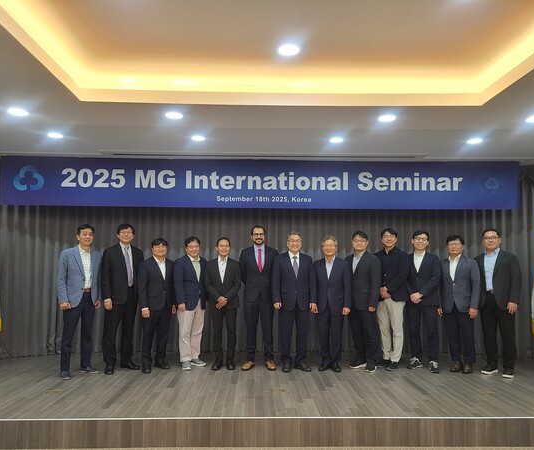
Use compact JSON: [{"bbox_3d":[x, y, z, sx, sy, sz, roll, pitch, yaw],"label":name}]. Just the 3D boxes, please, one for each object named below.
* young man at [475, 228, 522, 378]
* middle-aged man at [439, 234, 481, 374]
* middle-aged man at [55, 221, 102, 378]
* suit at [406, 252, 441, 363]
[{"bbox_3d":[2.833,0.921,5.518,0.540,1.744,0.360,-4,-7,37],"label":"young man"},{"bbox_3d":[2.425,0.965,5.650,0.500,1.677,0.320,-3,-6,30],"label":"middle-aged man"},{"bbox_3d":[-2.252,0.875,5.390,0.520,1.768,0.360,5,-7,-42],"label":"middle-aged man"},{"bbox_3d":[1.994,1.046,5.742,0.480,1.378,0.340,-2,-6,27],"label":"suit"}]

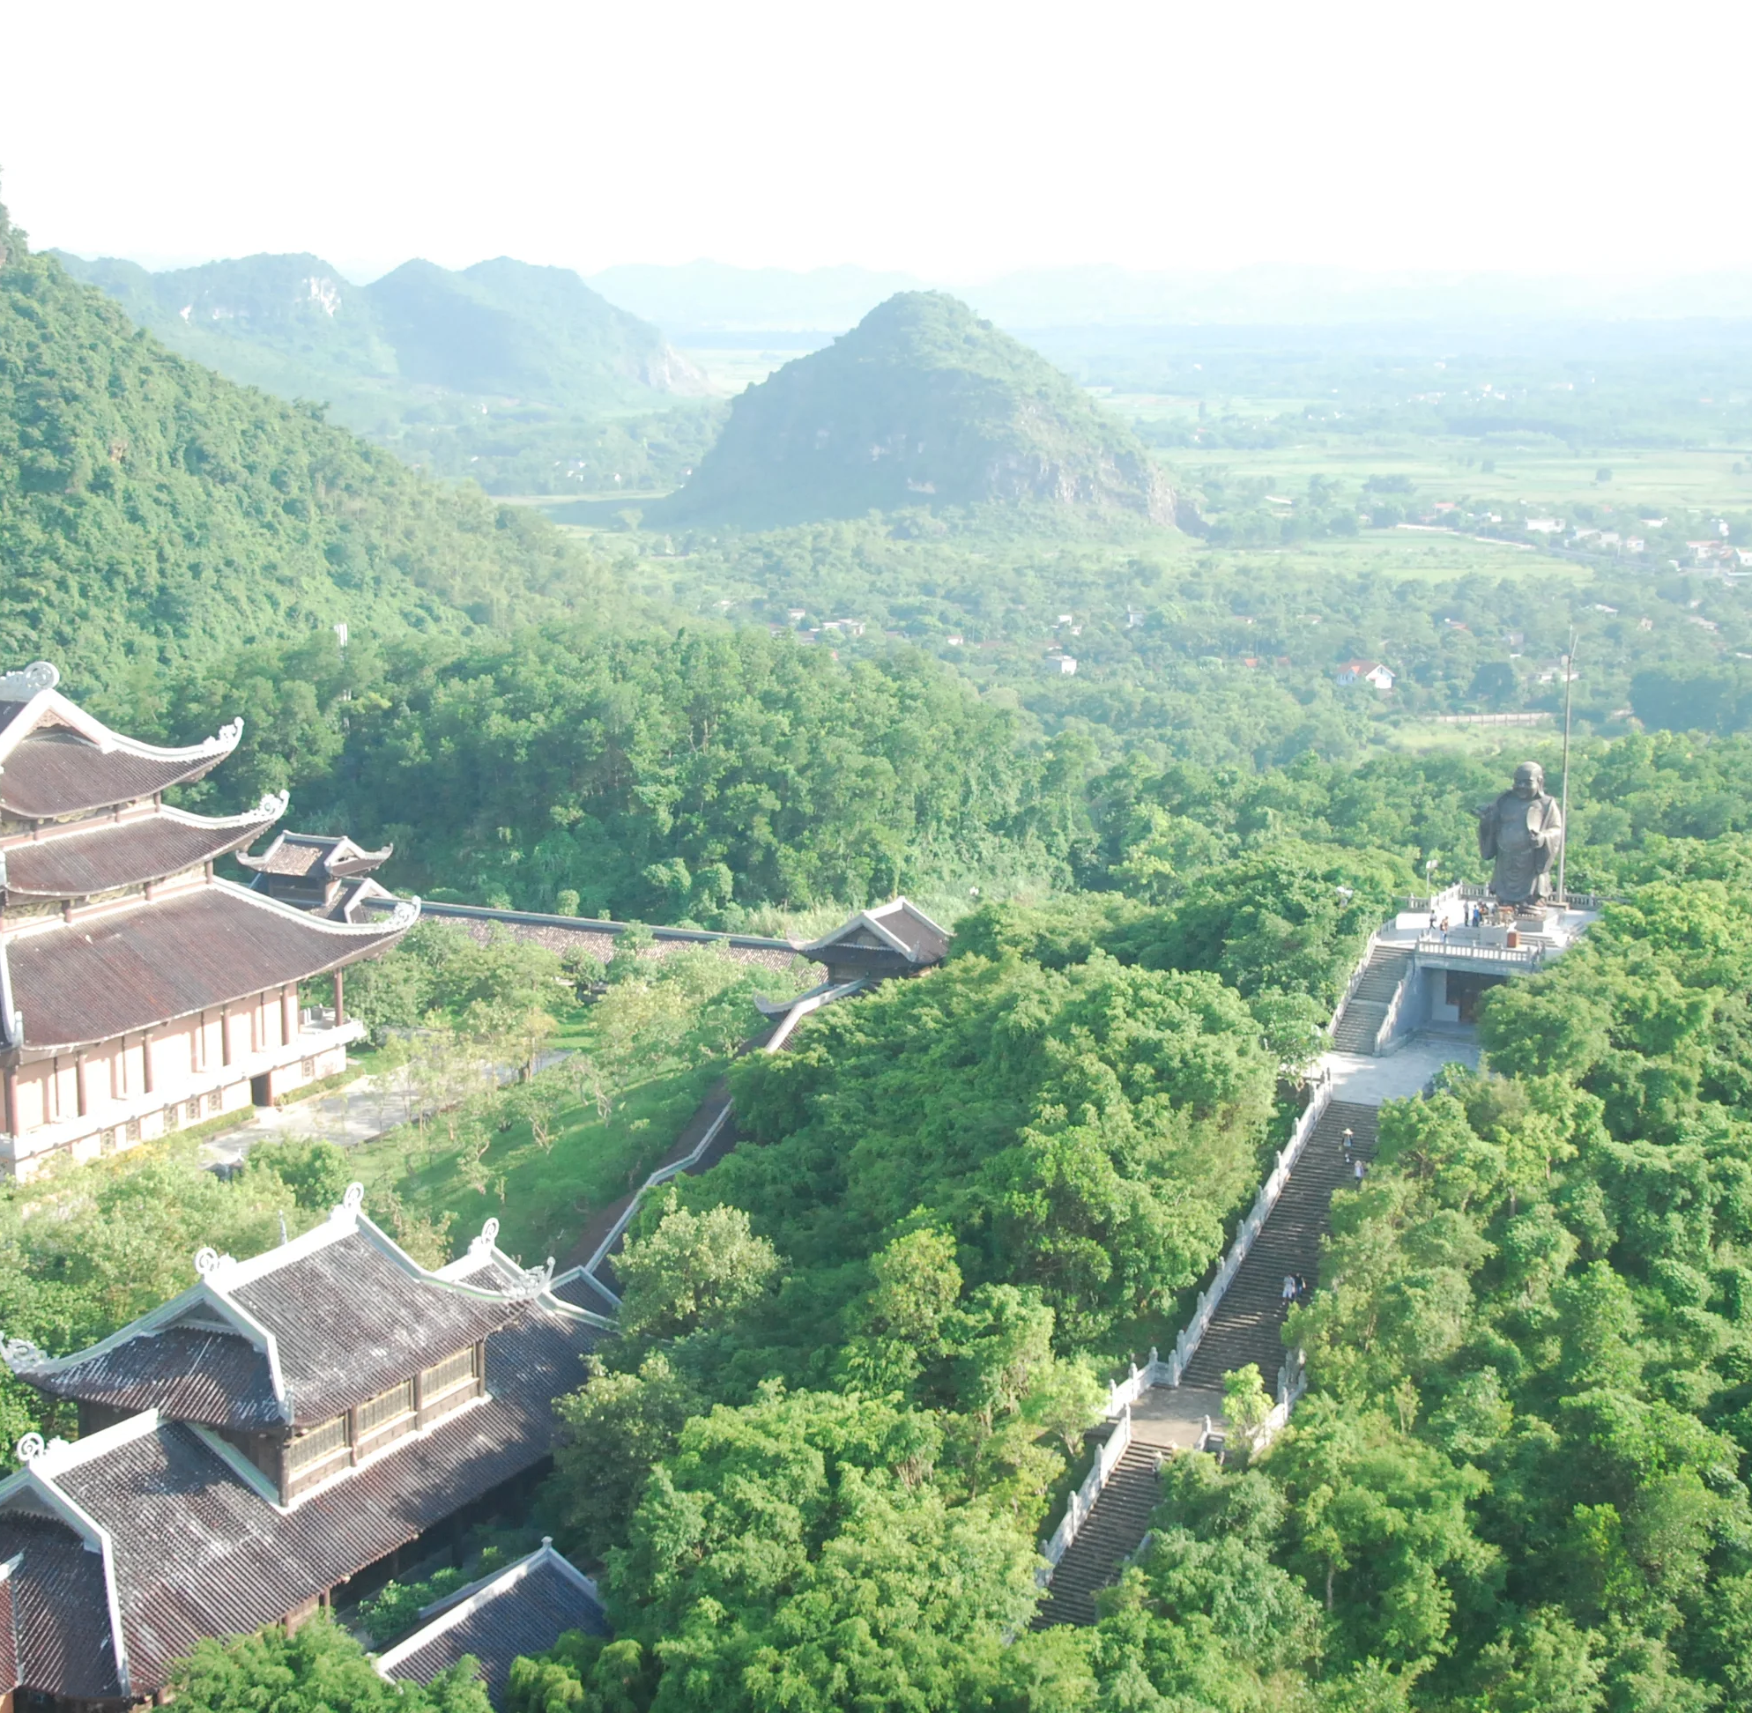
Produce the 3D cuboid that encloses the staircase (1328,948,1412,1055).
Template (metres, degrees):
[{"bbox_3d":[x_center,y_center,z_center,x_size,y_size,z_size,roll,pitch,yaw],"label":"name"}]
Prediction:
[{"bbox_3d":[32.741,9.183,209.179,3.400,5.600,8.961,5,11,26],"label":"staircase"}]

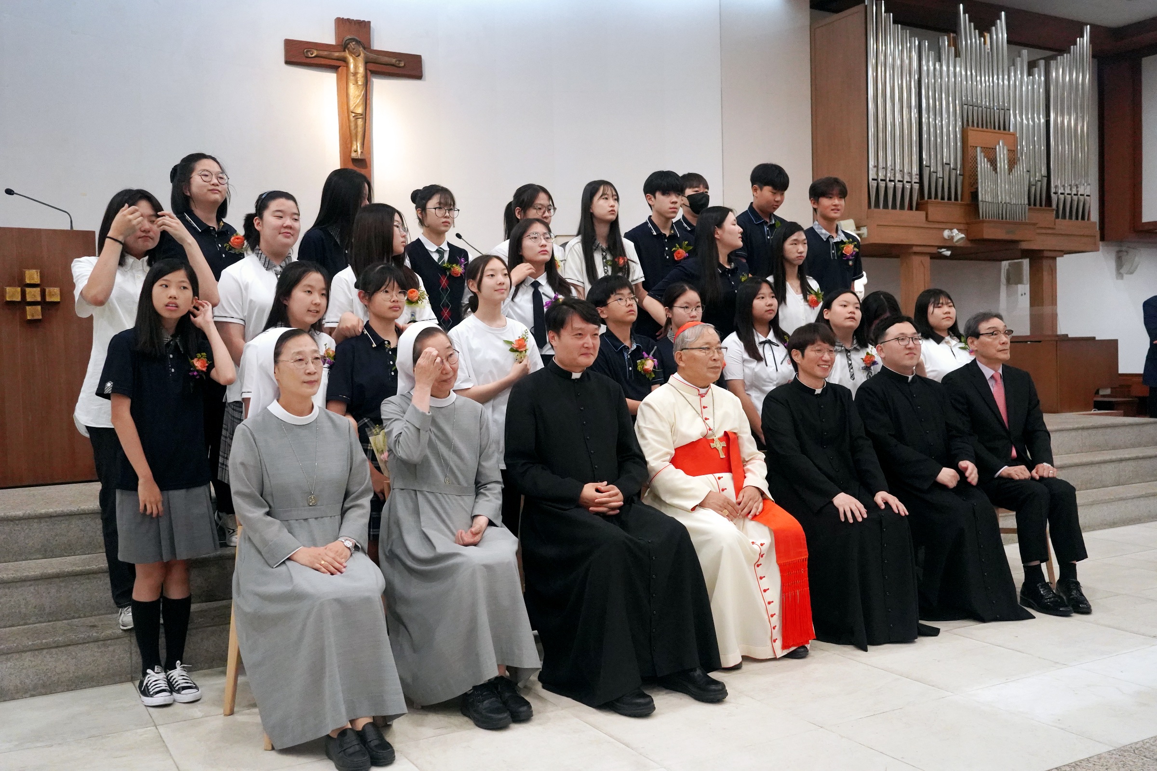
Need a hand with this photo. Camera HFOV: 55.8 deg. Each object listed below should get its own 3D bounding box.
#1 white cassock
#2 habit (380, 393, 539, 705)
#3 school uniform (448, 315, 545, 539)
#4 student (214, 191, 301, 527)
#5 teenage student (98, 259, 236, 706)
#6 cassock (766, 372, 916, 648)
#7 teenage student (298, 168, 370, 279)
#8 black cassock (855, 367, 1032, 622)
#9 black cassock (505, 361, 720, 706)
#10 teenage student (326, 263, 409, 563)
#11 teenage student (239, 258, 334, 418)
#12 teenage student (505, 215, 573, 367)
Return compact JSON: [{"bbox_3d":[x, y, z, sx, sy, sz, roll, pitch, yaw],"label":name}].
[{"bbox_3d":[0.529,0.494,4.387,0.590,1.090,0.650,-2,2,-31],"label":"white cassock"},{"bbox_3d":[-0.439,0.535,3.813,0.500,1.020,0.600,-2,3,-34],"label":"habit"},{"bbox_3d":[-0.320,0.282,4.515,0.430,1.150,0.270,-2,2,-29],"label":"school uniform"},{"bbox_3d":[-1.258,0.052,4.460,0.480,1.688,0.310,-3,2,-37],"label":"student"},{"bbox_3d":[-1.458,0.331,3.862,0.470,1.540,0.320,-2,2,-24],"label":"teenage student"},{"bbox_3d":[1.129,0.494,4.651,0.570,1.060,0.700,-2,2,-29],"label":"cassock"},{"bbox_3d":[-1.055,-0.151,4.905,0.310,1.630,0.420,1,3,42],"label":"teenage student"},{"bbox_3d":[1.594,0.460,4.836,0.640,1.100,0.660,-3,3,-39],"label":"black cassock"},{"bbox_3d":[0.106,0.496,4.061,0.650,1.140,0.720,-2,2,-29],"label":"black cassock"},{"bbox_3d":[-0.766,0.304,4.242,0.430,1.540,0.310,-3,3,-35],"label":"teenage student"},{"bbox_3d":[-1.044,0.310,4.085,0.440,1.550,0.290,-2,2,-29],"label":"teenage student"},{"bbox_3d":[-0.192,0.028,5.154,0.460,1.645,0.340,-2,2,-34],"label":"teenage student"}]

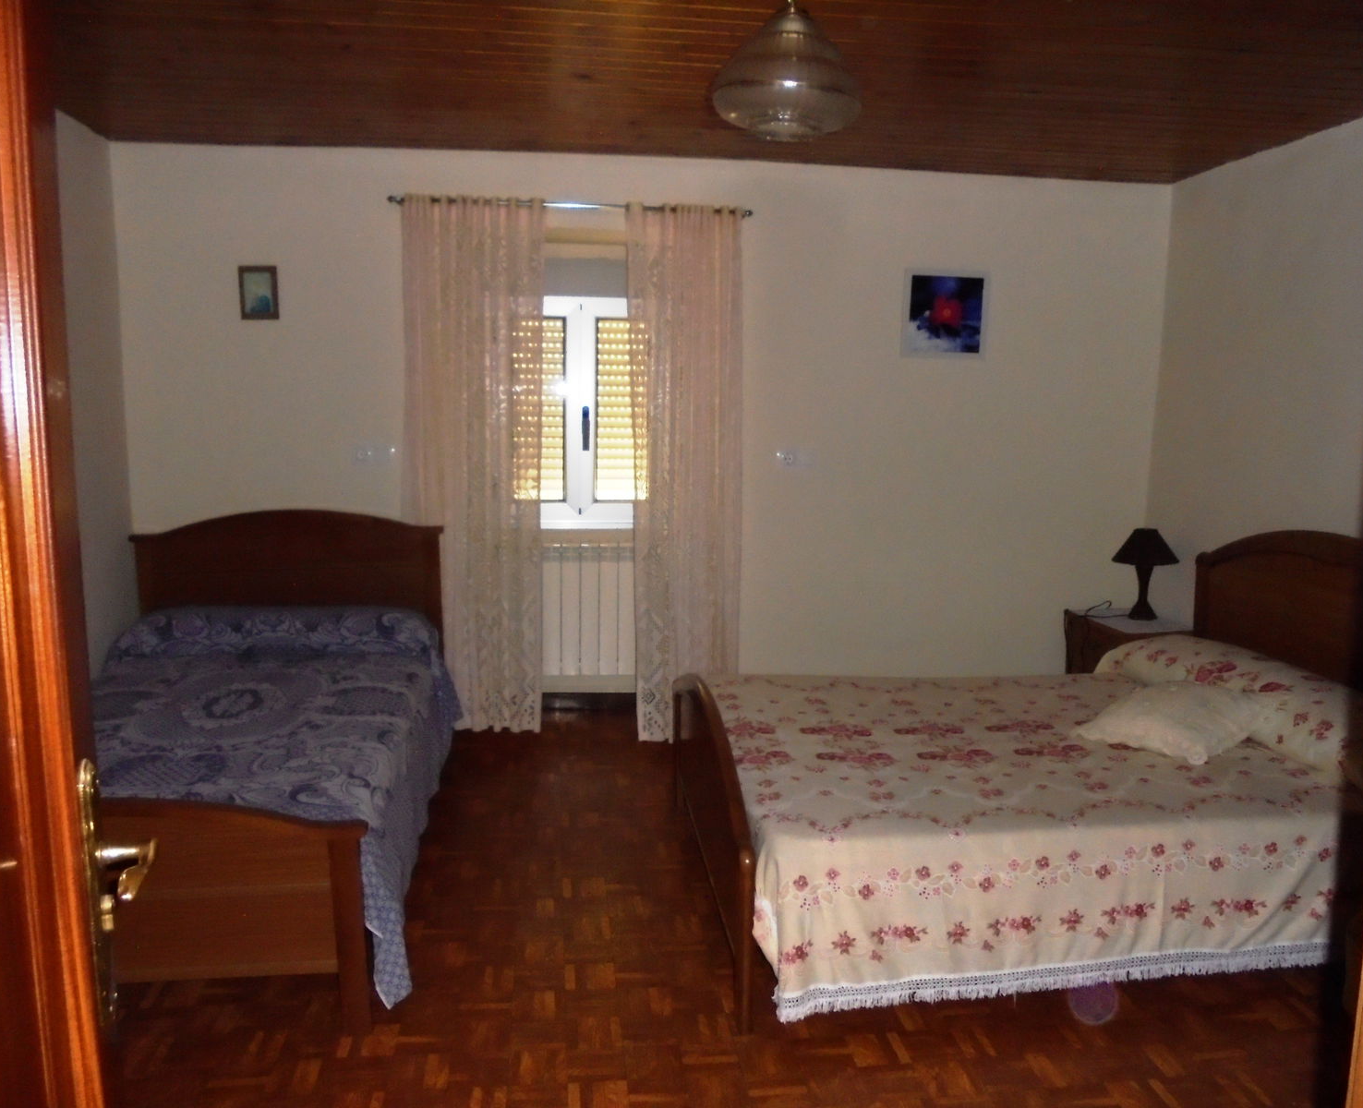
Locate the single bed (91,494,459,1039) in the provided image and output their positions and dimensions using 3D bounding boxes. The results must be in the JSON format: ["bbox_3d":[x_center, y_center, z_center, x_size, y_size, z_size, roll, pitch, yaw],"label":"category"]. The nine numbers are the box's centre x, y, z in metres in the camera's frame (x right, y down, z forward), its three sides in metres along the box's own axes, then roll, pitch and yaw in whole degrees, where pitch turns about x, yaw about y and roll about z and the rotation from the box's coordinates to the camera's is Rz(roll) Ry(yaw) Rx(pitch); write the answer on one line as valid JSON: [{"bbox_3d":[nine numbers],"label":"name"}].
[{"bbox_3d":[-1.362,0.457,3.346,1.225,0.988,1.990,0,8,-7],"label":"single bed"}]

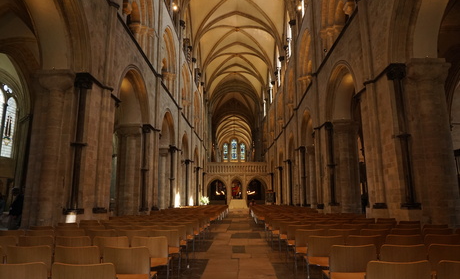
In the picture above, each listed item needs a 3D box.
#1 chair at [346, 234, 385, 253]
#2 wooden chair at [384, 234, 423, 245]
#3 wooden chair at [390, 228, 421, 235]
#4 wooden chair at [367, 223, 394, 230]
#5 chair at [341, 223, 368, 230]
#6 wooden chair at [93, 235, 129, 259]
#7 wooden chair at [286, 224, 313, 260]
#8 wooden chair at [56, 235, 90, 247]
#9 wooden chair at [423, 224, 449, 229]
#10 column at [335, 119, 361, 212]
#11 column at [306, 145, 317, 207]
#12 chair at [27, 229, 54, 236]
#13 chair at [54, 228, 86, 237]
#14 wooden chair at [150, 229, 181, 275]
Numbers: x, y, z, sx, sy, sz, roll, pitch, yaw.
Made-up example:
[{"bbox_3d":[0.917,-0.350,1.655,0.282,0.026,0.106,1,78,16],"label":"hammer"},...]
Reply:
[{"bbox_3d":[1.849,1.755,4.341,0.500,0.810,0.530,0,-12,-1],"label":"chair"},{"bbox_3d":[2.481,1.795,4.525,0.525,0.775,0.540,0,-12,0],"label":"wooden chair"},{"bbox_3d":[2.930,1.942,5.271,0.500,0.810,0.530,0,-12,-1],"label":"wooden chair"},{"bbox_3d":[2.915,2.094,6.062,0.500,0.800,0.530,-1,-11,1],"label":"wooden chair"},{"bbox_3d":[2.566,2.190,6.459,0.525,0.775,0.540,0,-12,0],"label":"chair"},{"bbox_3d":[-1.599,1.778,4.355,0.500,0.810,0.530,-1,-12,2],"label":"wooden chair"},{"bbox_3d":[1.451,2.196,6.454,0.525,0.775,0.540,0,-12,0],"label":"wooden chair"},{"bbox_3d":[-2.187,1.820,4.462,0.500,0.800,0.530,-1,-11,1],"label":"wooden chair"},{"bbox_3d":[3.973,2.080,6.039,0.500,0.800,0.530,-1,-11,1],"label":"wooden chair"},{"bbox_3d":[5.044,1.562,13.131,1.200,4.550,1.200,-1,-11,1],"label":"column"},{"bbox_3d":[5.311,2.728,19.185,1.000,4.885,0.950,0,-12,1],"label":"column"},{"bbox_3d":[-3.249,2.023,5.426,0.500,0.800,0.530,-1,-11,1],"label":"chair"},{"bbox_3d":[-2.800,2.054,5.635,0.525,0.775,0.540,-1,-12,2],"label":"chair"},{"bbox_3d":[-1.052,1.952,5.212,0.500,0.810,0.530,-1,-12,2],"label":"wooden chair"}]

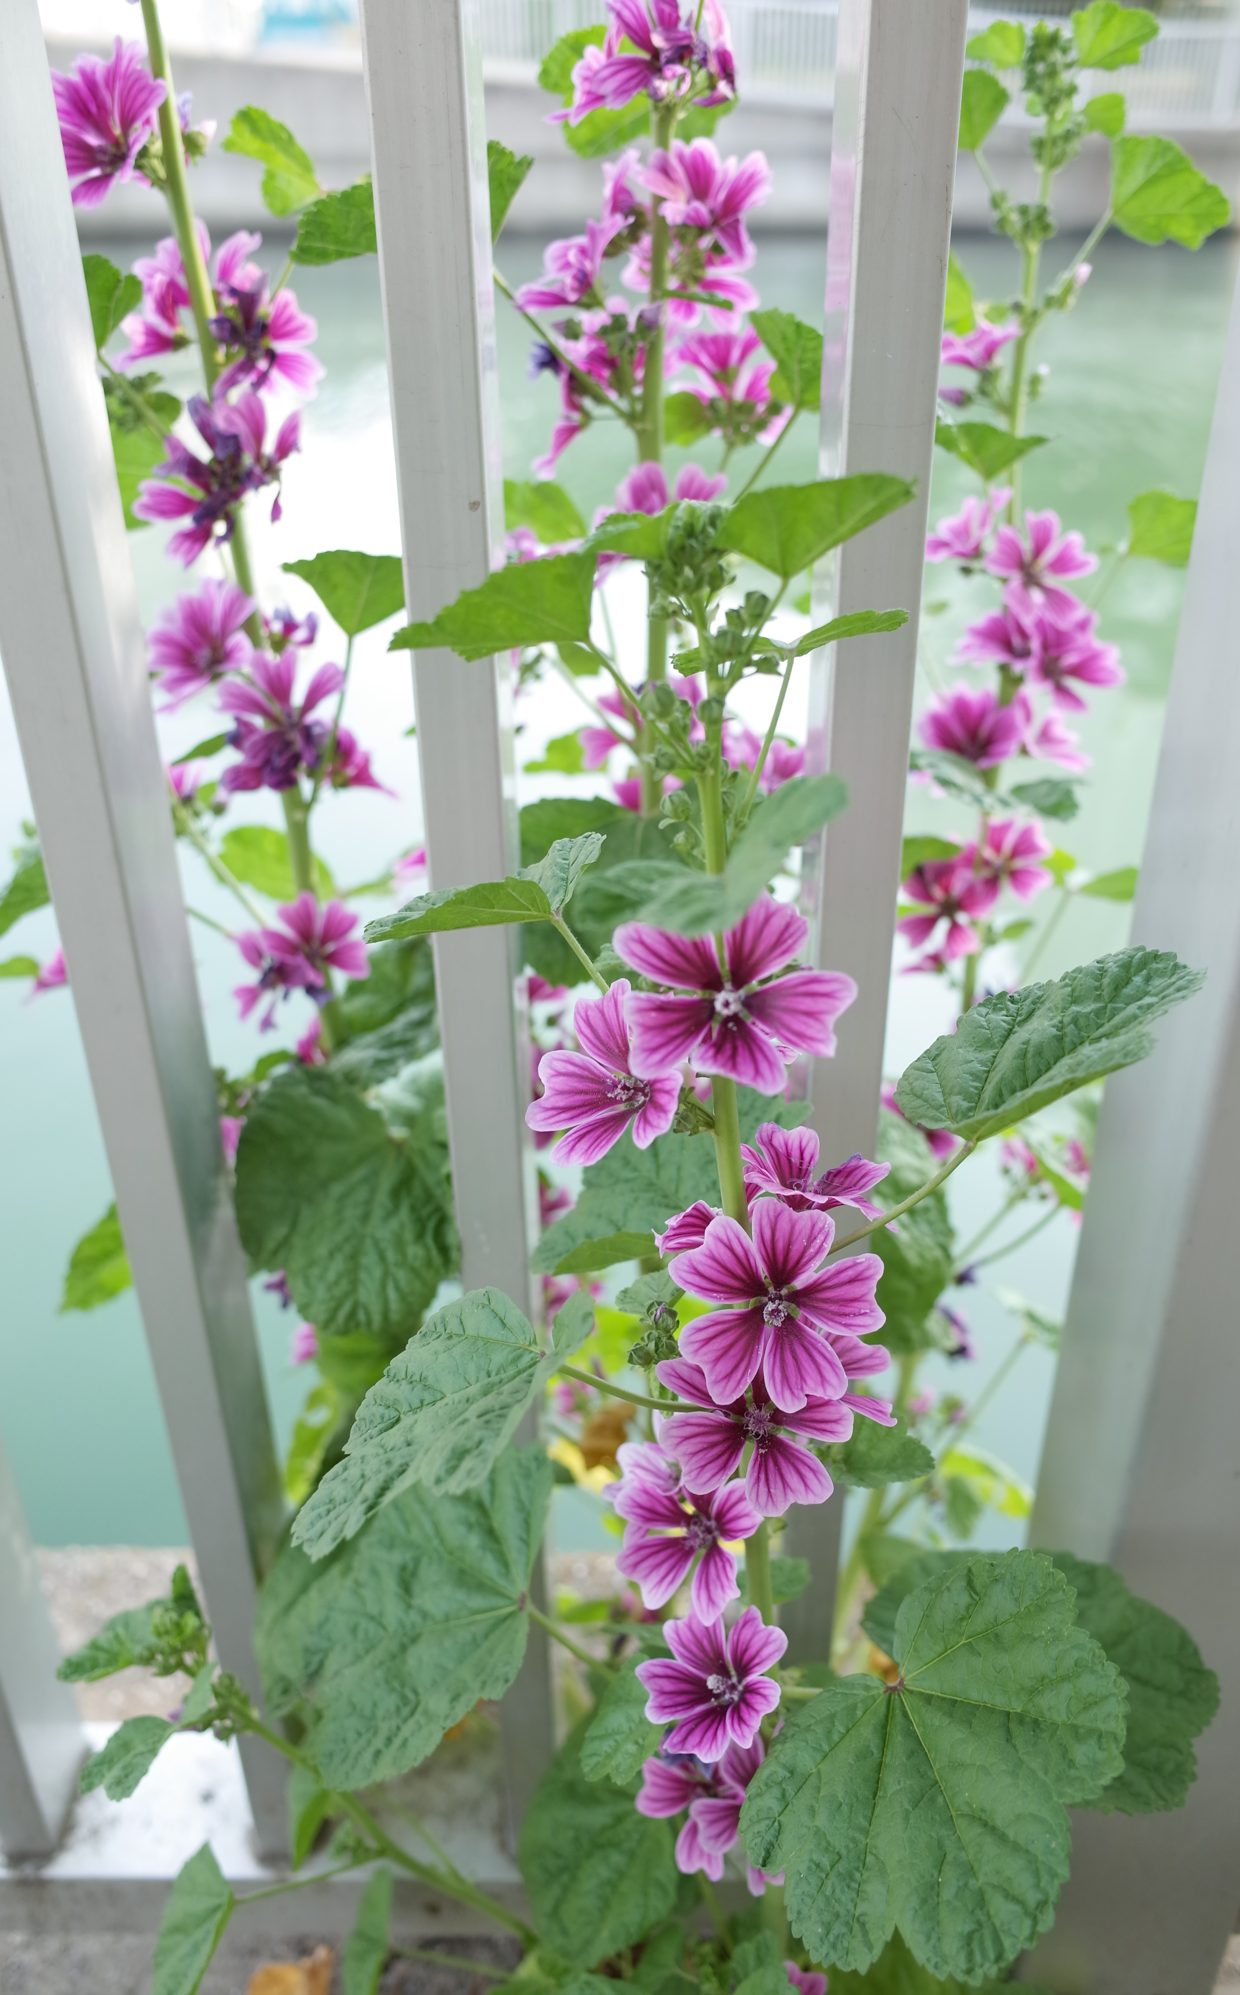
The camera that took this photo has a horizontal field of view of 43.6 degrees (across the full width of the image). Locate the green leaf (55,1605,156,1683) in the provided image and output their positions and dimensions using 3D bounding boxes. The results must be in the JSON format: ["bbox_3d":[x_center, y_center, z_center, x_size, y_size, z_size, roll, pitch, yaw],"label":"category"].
[{"bbox_3d":[-0.202,0.254,0.611,0.040,0.014,0.027,-19,31,-20],"label":"green leaf"}]

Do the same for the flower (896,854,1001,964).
[{"bbox_3d":[0.145,-0.040,0.685,0.045,0.047,0.022,8,-5,15],"label":"flower"}]

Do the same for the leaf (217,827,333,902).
[{"bbox_3d":[-0.152,-0.059,0.688,0.052,0.032,0.025,-1,29,0],"label":"leaf"}]

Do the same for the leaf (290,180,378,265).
[{"bbox_3d":[-0.086,-0.243,0.485,0.036,0.028,0.014,-5,27,-7],"label":"leaf"}]

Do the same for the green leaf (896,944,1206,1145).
[{"bbox_3d":[0.115,0.012,0.415,0.084,0.019,0.052,-30,21,-3],"label":"green leaf"}]

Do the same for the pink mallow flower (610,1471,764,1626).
[{"bbox_3d":[0.020,0.159,0.450,0.045,0.045,0.022,0,-5,18],"label":"pink mallow flower"}]

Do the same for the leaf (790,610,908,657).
[{"bbox_3d":[0.049,-0.079,0.335,0.026,0.010,0.022,-15,29,6],"label":"leaf"}]

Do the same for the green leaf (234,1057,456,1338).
[{"bbox_3d":[-0.127,0.095,0.735,0.112,0.125,0.040,-5,-11,-8],"label":"green leaf"}]

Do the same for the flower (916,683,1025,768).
[{"bbox_3d":[0.159,-0.122,0.701,0.048,0.030,0.044,-4,45,4],"label":"flower"}]

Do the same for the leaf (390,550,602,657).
[{"bbox_3d":[-0.026,-0.082,0.325,0.044,0.022,0.030,-6,17,8],"label":"leaf"}]

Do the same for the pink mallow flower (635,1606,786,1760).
[{"bbox_3d":[0.029,0.220,0.495,0.046,0.026,0.046,20,70,33],"label":"pink mallow flower"}]

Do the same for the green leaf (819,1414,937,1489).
[{"bbox_3d":[0.074,0.137,0.470,0.044,0.016,0.027,6,65,12],"label":"green leaf"}]

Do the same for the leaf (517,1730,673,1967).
[{"bbox_3d":[-0.008,0.337,0.620,0.068,0.098,0.028,7,6,8],"label":"leaf"}]

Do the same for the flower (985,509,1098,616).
[{"bbox_3d":[0.190,-0.197,0.700,0.050,0.049,0.022,6,11,11],"label":"flower"}]

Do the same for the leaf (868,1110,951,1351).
[{"bbox_3d":[0.130,0.112,0.730,0.060,0.110,0.035,-1,-12,0],"label":"leaf"}]

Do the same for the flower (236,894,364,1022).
[{"bbox_3d":[-0.133,-0.016,0.645,0.054,0.036,0.050,-8,69,-13],"label":"flower"}]

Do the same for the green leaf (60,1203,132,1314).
[{"bbox_3d":[-0.230,0.116,0.690,0.042,0.048,0.030,-15,32,-24],"label":"green leaf"}]

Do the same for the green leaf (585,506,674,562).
[{"bbox_3d":[0.003,-0.108,0.360,0.024,0.012,0.020,-16,18,-2],"label":"green leaf"}]

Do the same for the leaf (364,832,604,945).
[{"bbox_3d":[-0.036,-0.029,0.410,0.064,0.026,0.045,-13,9,0],"label":"leaf"}]

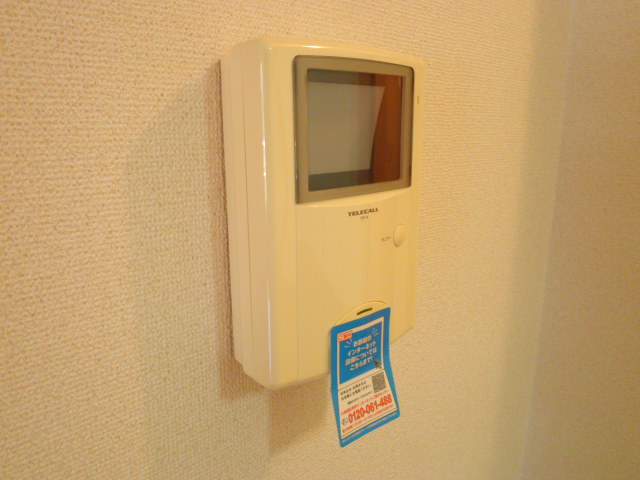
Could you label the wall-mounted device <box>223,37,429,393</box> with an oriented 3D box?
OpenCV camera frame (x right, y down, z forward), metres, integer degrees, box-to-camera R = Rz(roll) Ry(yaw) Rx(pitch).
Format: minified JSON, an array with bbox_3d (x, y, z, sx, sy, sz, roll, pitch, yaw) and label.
[{"bbox_3d":[0.010,-0.017,0.344,0.140,0.214,0.048,-11,17,-38],"label":"wall-mounted device"}]

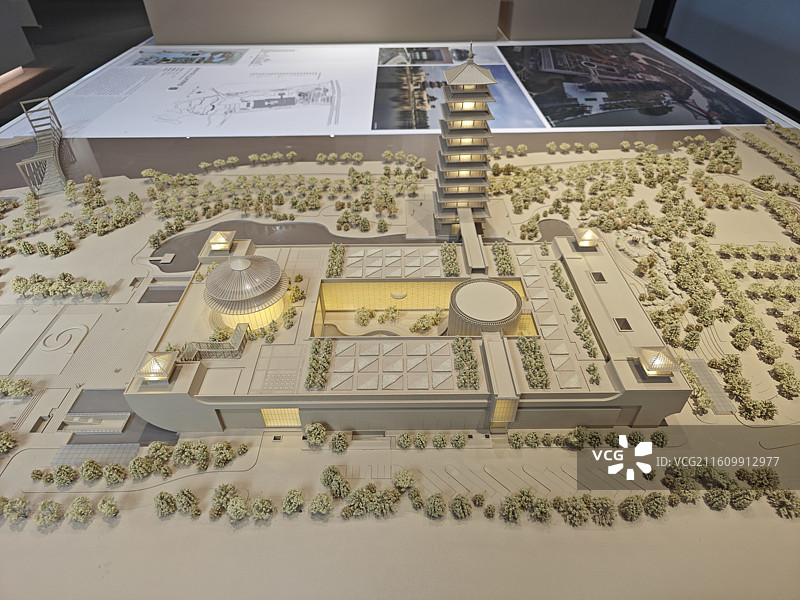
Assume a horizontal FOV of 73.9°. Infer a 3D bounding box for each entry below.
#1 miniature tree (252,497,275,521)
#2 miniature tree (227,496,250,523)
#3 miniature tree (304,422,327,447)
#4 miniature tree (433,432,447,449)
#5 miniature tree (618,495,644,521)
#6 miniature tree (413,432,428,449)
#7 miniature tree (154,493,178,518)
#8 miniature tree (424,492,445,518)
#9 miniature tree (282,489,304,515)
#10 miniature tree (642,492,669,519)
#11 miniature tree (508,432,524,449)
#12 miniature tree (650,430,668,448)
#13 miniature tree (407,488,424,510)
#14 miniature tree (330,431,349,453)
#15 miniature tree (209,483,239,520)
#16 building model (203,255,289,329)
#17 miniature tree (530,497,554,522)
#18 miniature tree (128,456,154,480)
[{"bbox_3d":[-0.217,0.333,0.844,0.034,0.037,0.034,0,38,-1],"label":"miniature tree"},{"bbox_3d":[-0.246,0.319,0.809,0.035,0.038,0.035,-19,41,-23],"label":"miniature tree"},{"bbox_3d":[-0.146,0.233,0.919,0.037,0.042,0.037,-9,38,-11],"label":"miniature tree"},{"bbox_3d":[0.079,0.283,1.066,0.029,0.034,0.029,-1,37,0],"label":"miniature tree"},{"bbox_3d":[0.351,0.315,0.806,0.038,0.041,0.038,24,44,29],"label":"miniature tree"},{"bbox_3d":[0.037,0.252,0.954,0.025,0.031,0.025,0,38,-1],"label":"miniature tree"},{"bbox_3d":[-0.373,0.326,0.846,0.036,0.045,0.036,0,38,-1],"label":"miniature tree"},{"bbox_3d":[0.054,0.314,0.812,0.033,0.039,0.033,3,37,5],"label":"miniature tree"},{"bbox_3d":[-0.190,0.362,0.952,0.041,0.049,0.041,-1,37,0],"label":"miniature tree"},{"bbox_3d":[0.406,0.327,0.845,0.037,0.047,0.037,0,38,-1],"label":"miniature tree"},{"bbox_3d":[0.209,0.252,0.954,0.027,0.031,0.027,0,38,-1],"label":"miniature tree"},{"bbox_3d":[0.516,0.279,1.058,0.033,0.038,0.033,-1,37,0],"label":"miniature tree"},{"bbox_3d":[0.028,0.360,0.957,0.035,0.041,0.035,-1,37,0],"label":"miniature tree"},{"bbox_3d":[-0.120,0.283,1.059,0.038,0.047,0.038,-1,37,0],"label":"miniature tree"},{"bbox_3d":[-0.270,0.308,0.812,0.044,0.054,0.044,-20,41,-24],"label":"miniature tree"},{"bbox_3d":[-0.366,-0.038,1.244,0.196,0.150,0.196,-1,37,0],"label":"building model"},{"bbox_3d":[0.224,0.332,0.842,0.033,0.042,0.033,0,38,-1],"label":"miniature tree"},{"bbox_3d":[-0.421,0.275,0.866,0.041,0.043,0.041,-26,44,-30],"label":"miniature tree"}]

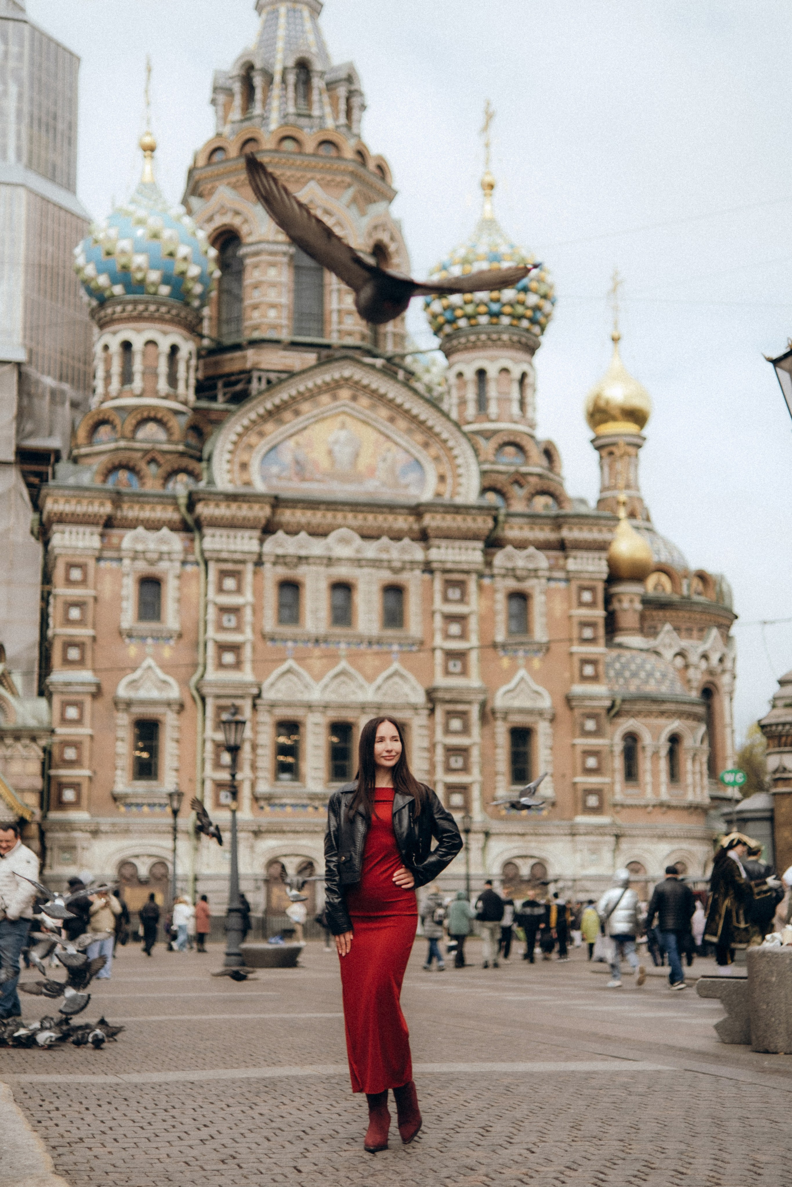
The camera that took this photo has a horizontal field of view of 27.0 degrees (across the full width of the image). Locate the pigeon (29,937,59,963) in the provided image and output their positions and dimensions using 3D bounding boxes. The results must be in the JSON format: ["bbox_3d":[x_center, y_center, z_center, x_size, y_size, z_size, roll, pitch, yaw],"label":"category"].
[{"bbox_3d":[-2.702,2.754,12.600,0.250,0.220,0.270,7,-13,-33],"label":"pigeon"}]

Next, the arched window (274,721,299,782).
[{"bbox_3d":[-5.010,7.333,76.101,1.179,2.781,0.300,3,-12,-16],"label":"arched window"}]

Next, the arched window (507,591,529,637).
[{"bbox_3d":[6.306,1.052,85.213,1.155,2.294,0.300,2,-12,-13],"label":"arched window"}]

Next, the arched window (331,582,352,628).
[{"bbox_3d":[-2.759,0.581,83.092,1.145,2.285,0.300,2,-12,-13],"label":"arched window"}]

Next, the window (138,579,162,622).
[{"bbox_3d":[-11.319,0.338,75.670,1.060,2.077,0.300,3,-12,-16],"label":"window"}]

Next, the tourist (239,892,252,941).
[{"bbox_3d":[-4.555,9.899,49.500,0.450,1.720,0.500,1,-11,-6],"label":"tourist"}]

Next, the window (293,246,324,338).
[{"bbox_3d":[-5.148,-18.073,96.805,1.825,6.458,0.400,2,-12,-13],"label":"window"}]

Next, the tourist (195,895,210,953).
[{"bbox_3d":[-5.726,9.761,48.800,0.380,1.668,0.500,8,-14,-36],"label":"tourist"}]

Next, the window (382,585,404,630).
[{"bbox_3d":[-0.160,0.683,78.833,1.105,2.120,0.300,3,-12,-16],"label":"window"}]

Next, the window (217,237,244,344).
[{"bbox_3d":[-9.795,-18.098,97.508,1.857,6.882,0.400,-7,-13,31],"label":"window"}]

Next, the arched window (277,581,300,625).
[{"bbox_3d":[-5.361,0.507,82.471,1.175,2.220,0.300,2,-12,-13],"label":"arched window"}]

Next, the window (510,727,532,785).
[{"bbox_3d":[6.365,8.289,83.772,1.185,2.970,0.300,2,-12,-13],"label":"window"}]

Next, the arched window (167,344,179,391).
[{"bbox_3d":[-10.831,-10.944,80.031,0.300,2.139,0.654,-11,-15,43],"label":"arched window"}]

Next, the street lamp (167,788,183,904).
[{"bbox_3d":[-7.278,9.089,54.504,0.520,5.309,0.520,2,-11,-13],"label":"street lamp"}]

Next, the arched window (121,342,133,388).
[{"bbox_3d":[-12.962,-11.040,79.424,0.598,2.223,0.300,-3,-11,14],"label":"arched window"}]

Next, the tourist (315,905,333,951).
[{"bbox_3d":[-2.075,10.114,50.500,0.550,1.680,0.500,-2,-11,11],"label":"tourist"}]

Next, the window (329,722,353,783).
[{"bbox_3d":[-2.574,7.400,76.793,1.156,2.807,0.300,3,-12,-16],"label":"window"}]

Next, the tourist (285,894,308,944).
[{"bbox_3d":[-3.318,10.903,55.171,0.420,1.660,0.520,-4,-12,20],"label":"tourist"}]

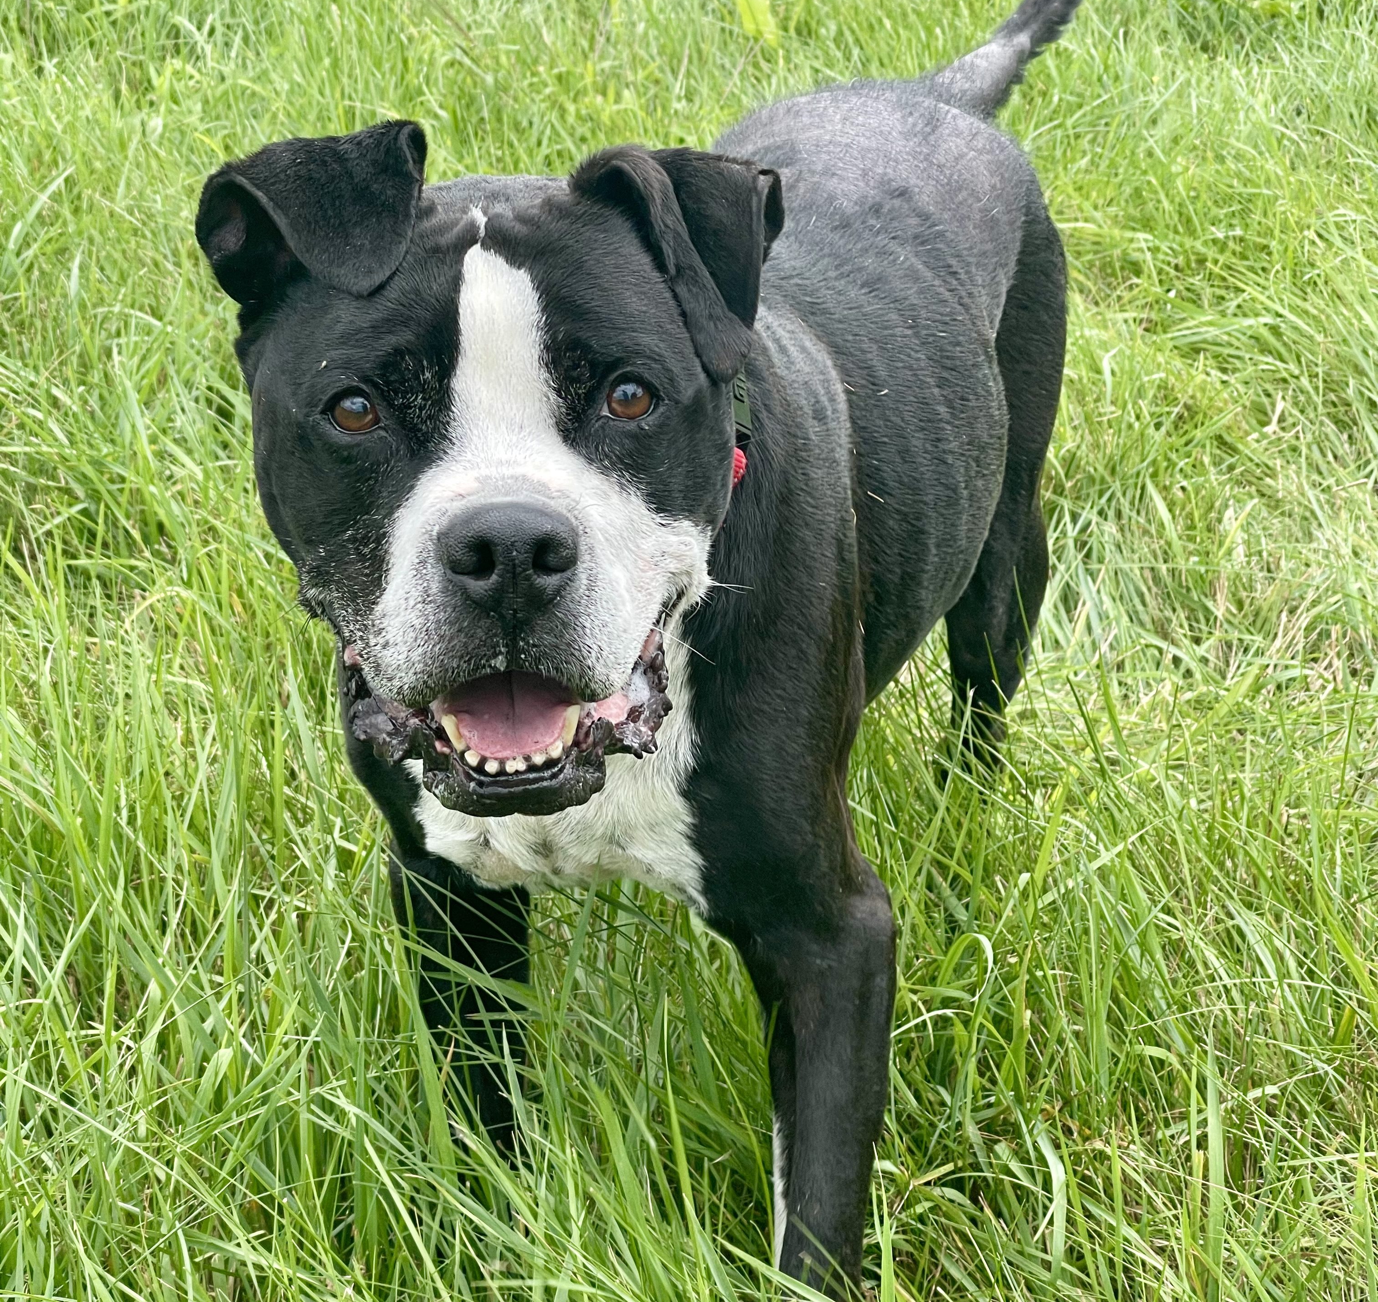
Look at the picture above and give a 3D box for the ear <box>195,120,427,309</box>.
[{"bbox_3d":[-0.133,-0.153,1.195,0.080,0.064,0.060,-3,17,0],"label":"ear"}]

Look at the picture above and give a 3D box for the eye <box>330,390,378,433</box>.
[{"bbox_3d":[-0.113,-0.081,1.150,0.017,0.015,0.011,-3,17,-1],"label":"eye"}]

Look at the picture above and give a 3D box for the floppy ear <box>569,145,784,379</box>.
[{"bbox_3d":[-0.004,-0.138,1.205,0.074,0.077,0.065,-5,17,-8],"label":"floppy ear"}]

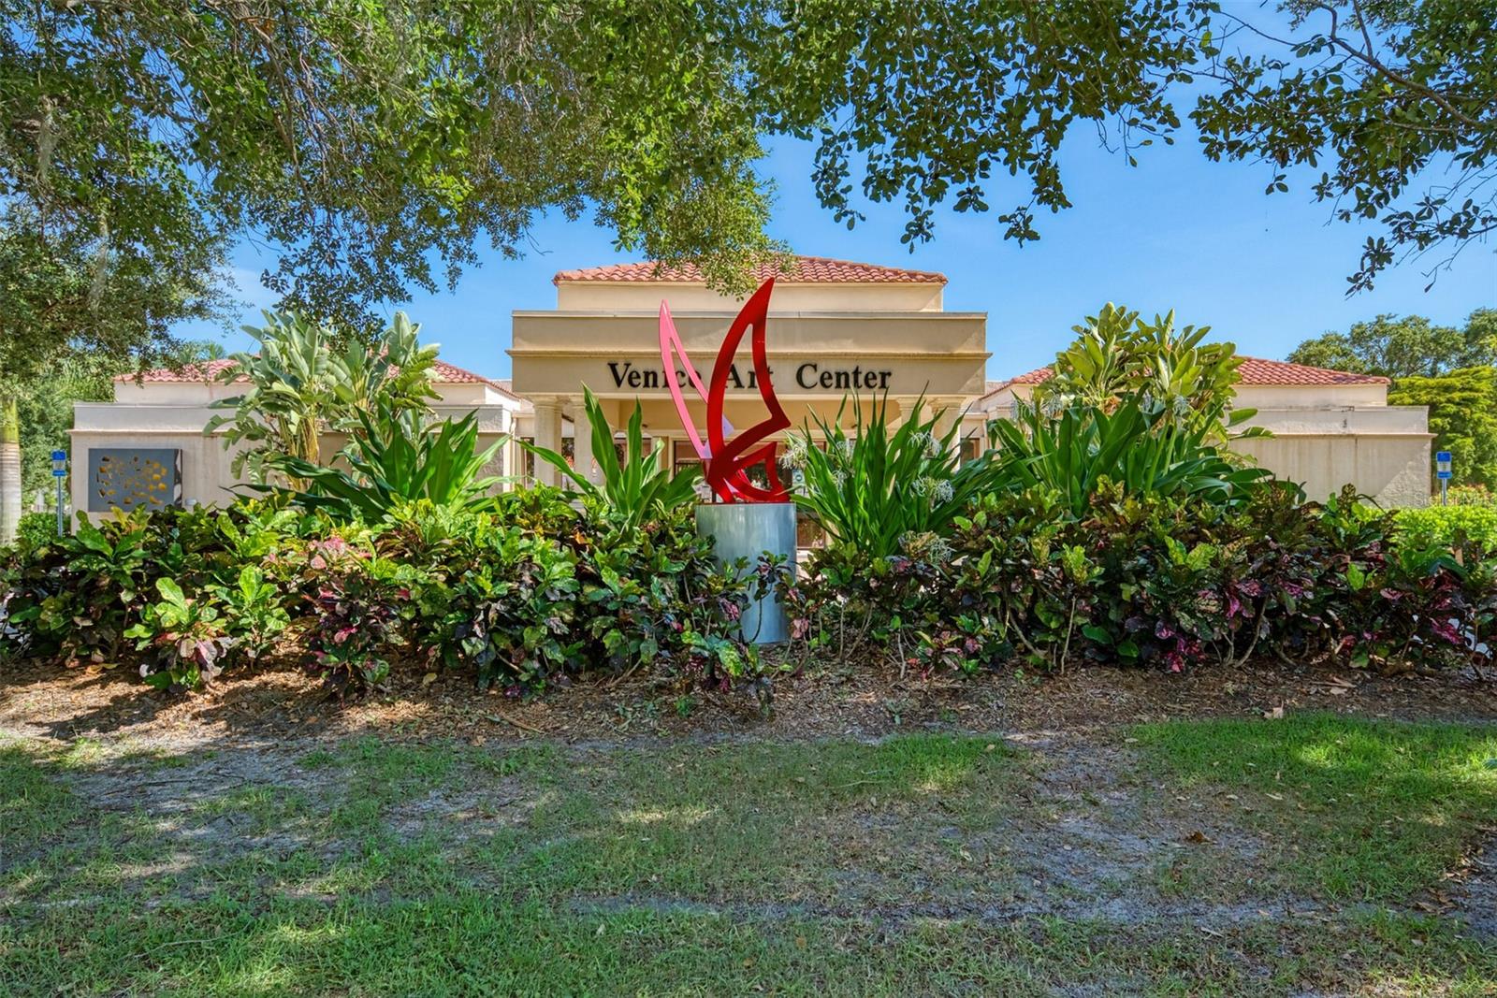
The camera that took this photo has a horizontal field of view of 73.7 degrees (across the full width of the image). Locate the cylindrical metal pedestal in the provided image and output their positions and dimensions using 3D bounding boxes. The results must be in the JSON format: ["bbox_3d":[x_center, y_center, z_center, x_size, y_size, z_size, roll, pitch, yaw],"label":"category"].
[{"bbox_3d":[-0.018,0.532,7.550,0.770,1.020,0.770,0,0,0],"label":"cylindrical metal pedestal"}]

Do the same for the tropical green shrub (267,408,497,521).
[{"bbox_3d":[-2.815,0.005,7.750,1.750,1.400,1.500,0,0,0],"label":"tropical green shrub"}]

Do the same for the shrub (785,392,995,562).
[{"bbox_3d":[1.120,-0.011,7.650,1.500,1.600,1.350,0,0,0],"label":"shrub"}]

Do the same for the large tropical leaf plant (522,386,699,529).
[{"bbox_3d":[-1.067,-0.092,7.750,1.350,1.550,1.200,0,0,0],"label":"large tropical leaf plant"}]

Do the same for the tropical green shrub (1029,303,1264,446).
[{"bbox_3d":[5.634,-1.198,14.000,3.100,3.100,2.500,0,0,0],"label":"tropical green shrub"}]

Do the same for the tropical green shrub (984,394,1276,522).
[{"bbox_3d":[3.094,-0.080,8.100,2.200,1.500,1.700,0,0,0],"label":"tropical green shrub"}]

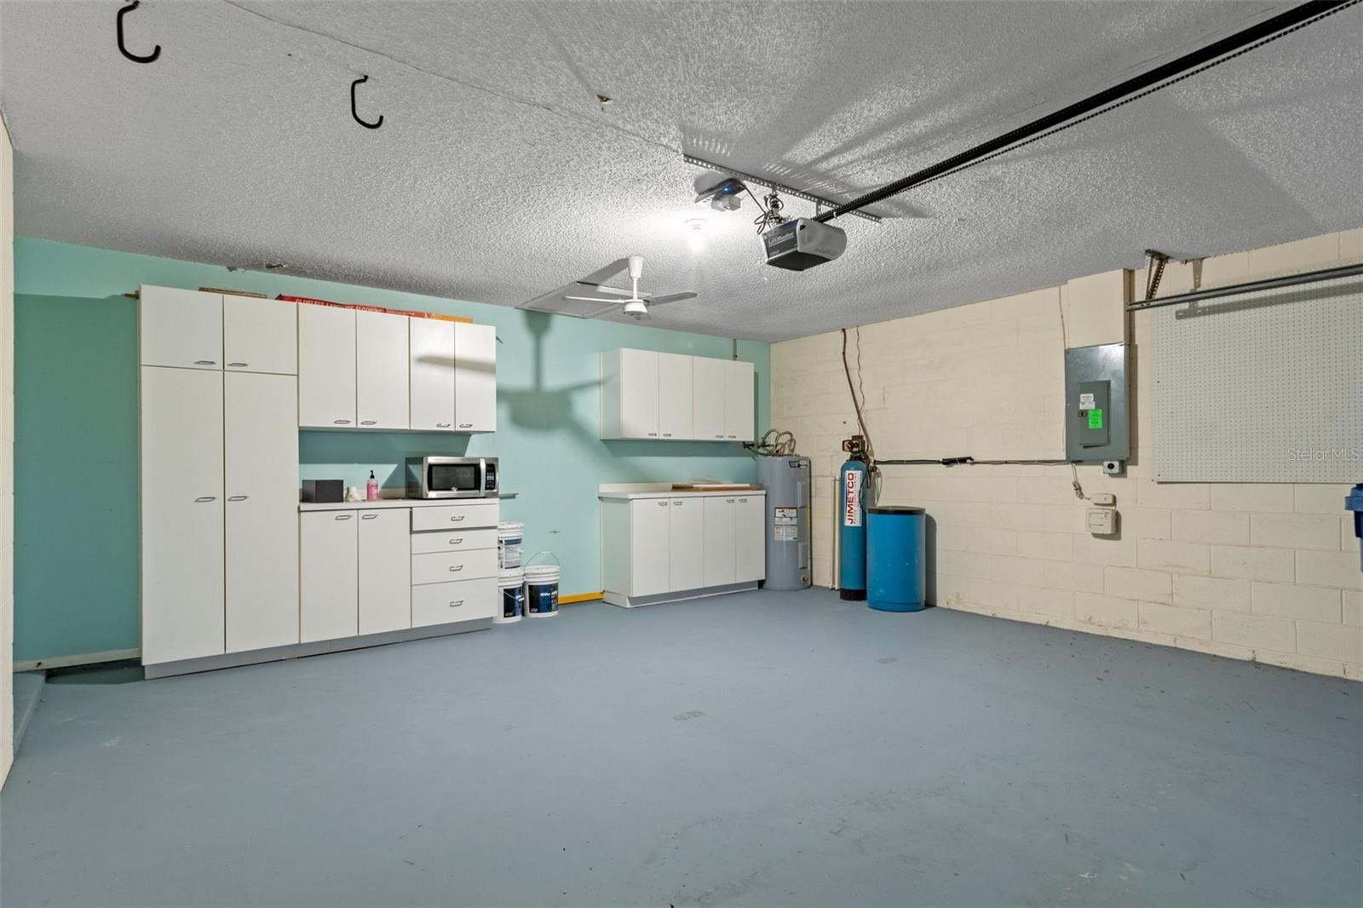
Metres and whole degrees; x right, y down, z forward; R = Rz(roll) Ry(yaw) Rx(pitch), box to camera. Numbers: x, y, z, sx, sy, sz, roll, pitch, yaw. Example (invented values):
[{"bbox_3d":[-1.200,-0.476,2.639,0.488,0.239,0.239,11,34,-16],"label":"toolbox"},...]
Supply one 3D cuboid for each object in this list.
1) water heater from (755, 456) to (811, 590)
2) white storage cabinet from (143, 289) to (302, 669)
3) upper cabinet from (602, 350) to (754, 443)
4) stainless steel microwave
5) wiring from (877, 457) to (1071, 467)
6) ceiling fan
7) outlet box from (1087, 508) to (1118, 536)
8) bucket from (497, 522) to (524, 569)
[{"bbox_3d":[1.026,0.686,6.850,0.550,1.292,0.550,-1,-1,8],"label":"water heater"},{"bbox_3d":[-2.862,0.143,4.242,0.776,2.175,0.490,0,-2,-36],"label":"white storage cabinet"},{"bbox_3d":[0.001,-0.514,6.461,1.540,0.782,0.355,0,-2,-36],"label":"upper cabinet"},{"bbox_3d":[-1.628,0.169,4.857,0.520,0.292,0.411,0,-1,-38],"label":"stainless steel microwave"},{"bbox_3d":[2.302,0.063,5.608,0.055,0.075,1.670,0,-1,-38],"label":"wiring"},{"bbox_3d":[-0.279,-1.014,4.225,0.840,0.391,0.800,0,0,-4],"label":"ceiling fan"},{"bbox_3d":[2.919,0.468,4.737,0.065,0.177,0.165,0,-2,-36],"label":"outlet box"},{"bbox_3d":[-1.336,0.726,5.211,0.286,0.365,0.286,0,0,0],"label":"bucket"}]

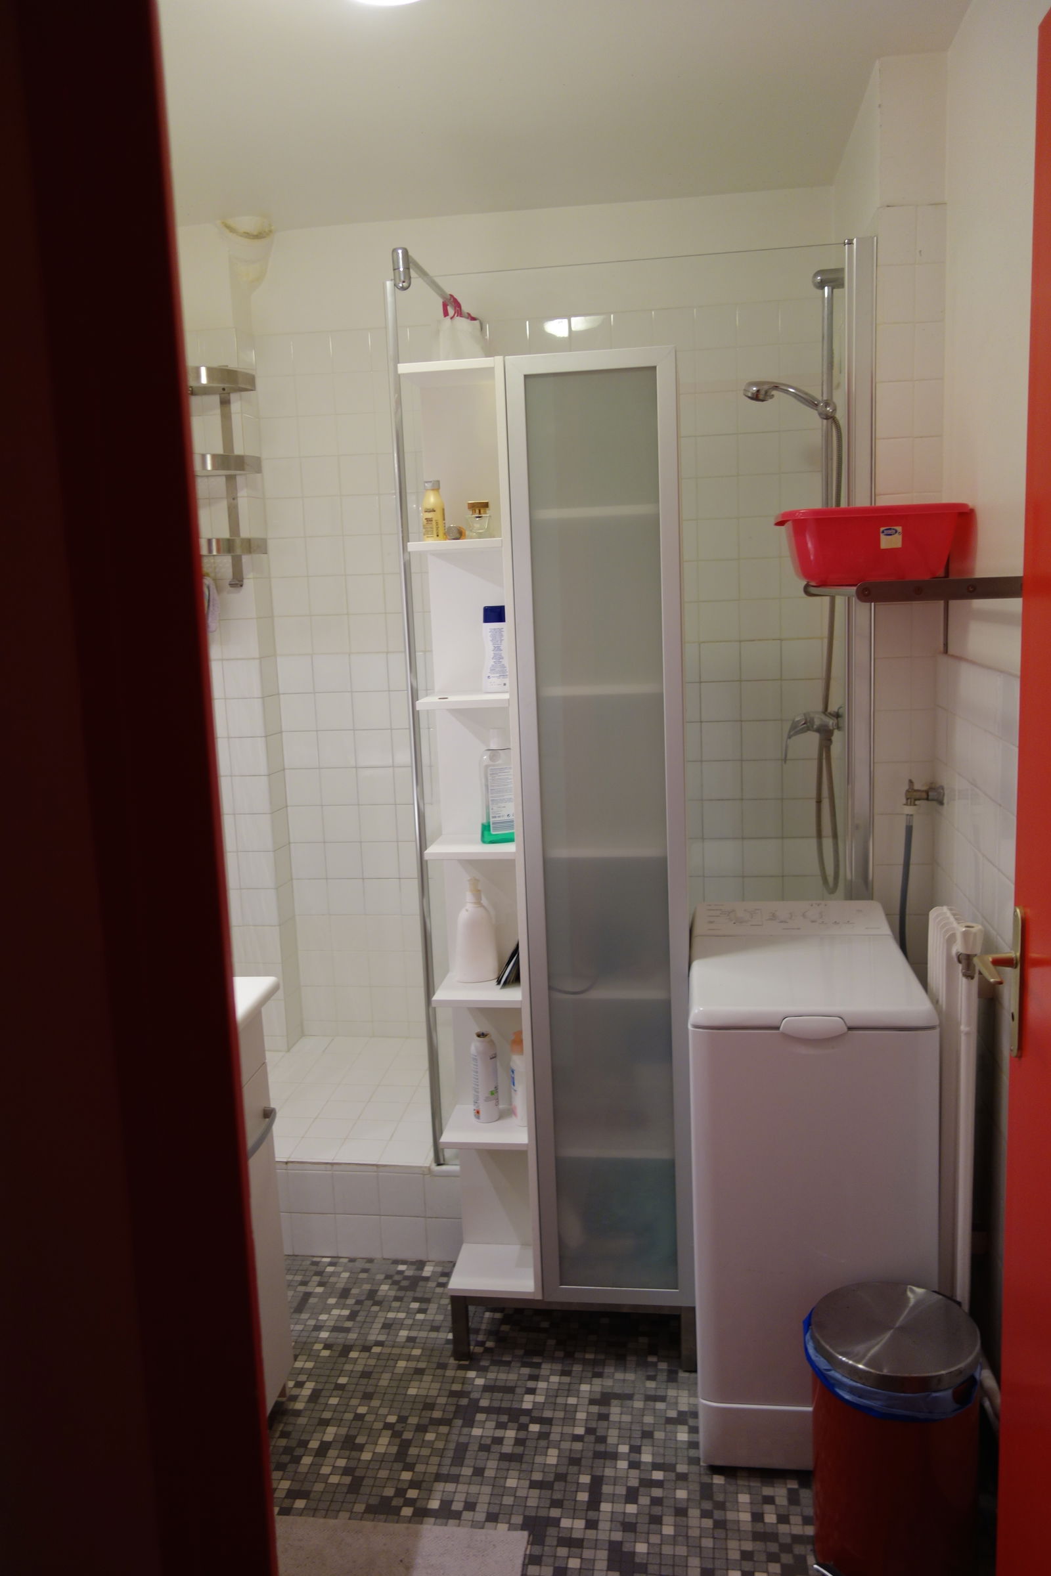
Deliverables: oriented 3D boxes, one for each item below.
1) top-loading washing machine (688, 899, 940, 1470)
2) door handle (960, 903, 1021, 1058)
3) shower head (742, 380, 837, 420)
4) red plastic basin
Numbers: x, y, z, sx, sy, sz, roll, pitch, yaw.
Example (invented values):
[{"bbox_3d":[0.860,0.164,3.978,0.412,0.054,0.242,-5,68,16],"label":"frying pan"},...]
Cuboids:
[{"bbox_3d":[0.525,0.720,2.357,0.400,0.870,0.605,-1,9,8],"label":"top-loading washing machine"},{"bbox_3d":[0.581,0.249,1.491,0.055,0.193,0.115,-1,9,8],"label":"door handle"},{"bbox_3d":[0.616,-0.904,2.858,0.222,0.085,0.075,-1,9,8],"label":"shower head"},{"bbox_3d":[0.635,-0.441,2.246,0.345,0.133,0.310,-1,9,8],"label":"red plastic basin"}]

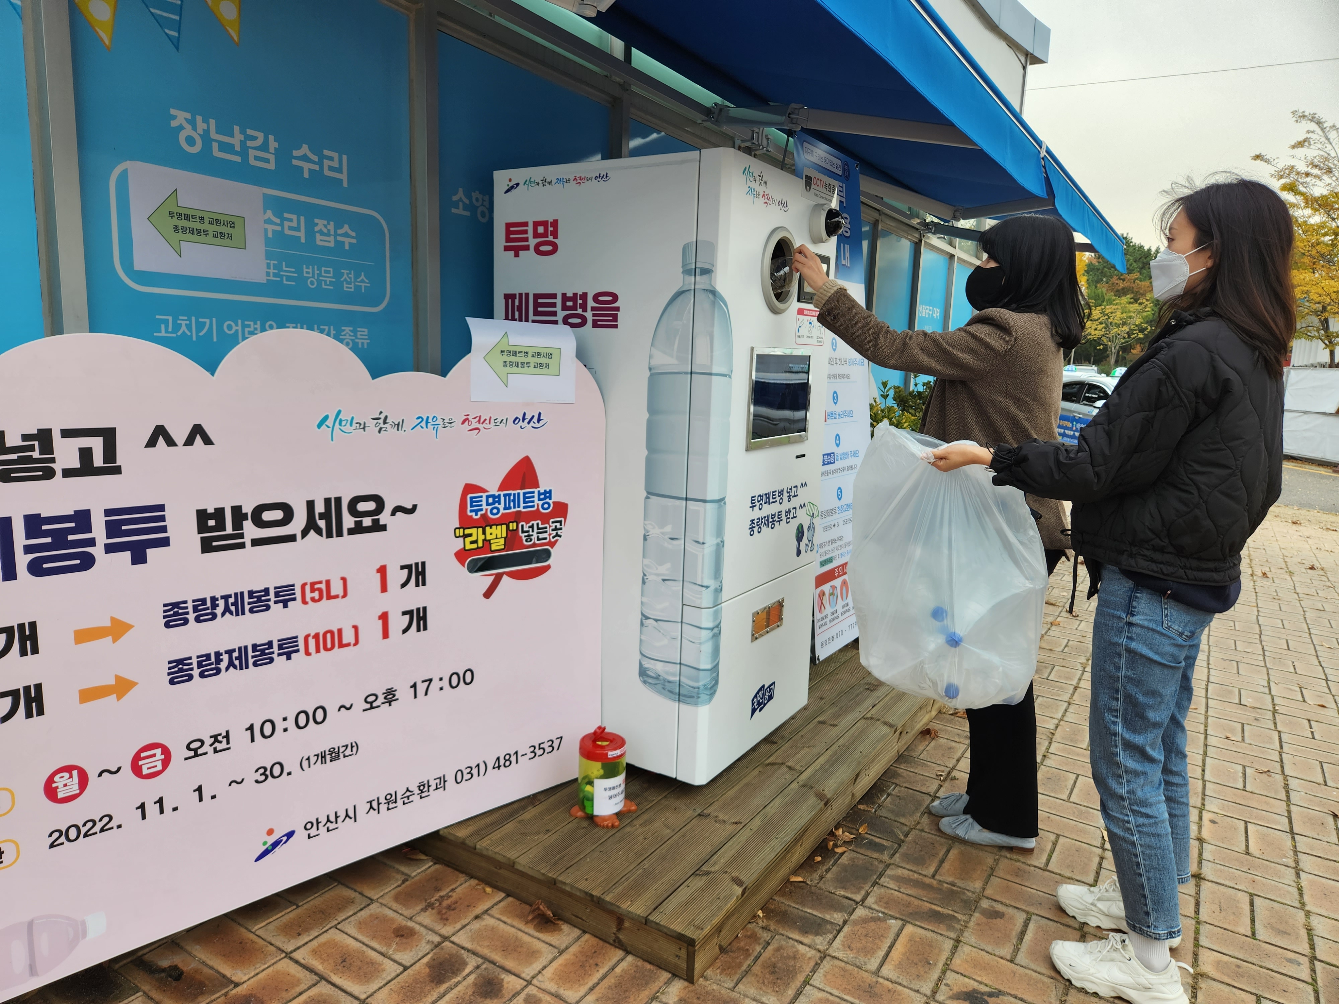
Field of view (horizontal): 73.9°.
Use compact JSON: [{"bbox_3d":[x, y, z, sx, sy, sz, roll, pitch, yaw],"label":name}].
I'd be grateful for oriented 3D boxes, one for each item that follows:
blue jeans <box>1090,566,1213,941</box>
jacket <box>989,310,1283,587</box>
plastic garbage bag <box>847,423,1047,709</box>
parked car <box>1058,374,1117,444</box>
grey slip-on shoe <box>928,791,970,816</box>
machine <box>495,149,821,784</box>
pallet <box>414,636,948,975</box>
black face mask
[{"bbox_3d":[1.004,0.456,1.866,0.263,0.860,0.374,10,12,41],"label":"blue jeans"},{"bbox_3d":[0.941,-0.126,1.810,0.506,0.526,0.526,10,12,39],"label":"jacket"},{"bbox_3d":[0.616,0.157,2.005,0.435,0.638,0.405,8,11,31],"label":"plastic garbage bag"},{"bbox_3d":[7.950,-1.490,15.700,1.850,1.470,4.800,2,9,1],"label":"parked car"},{"bbox_3d":[0.847,0.859,2.470,0.250,0.080,0.090,10,12,39],"label":"grey slip-on shoe"},{"bbox_3d":[-0.006,-0.129,2.796,0.776,1.658,0.753,8,11,31],"label":"machine"},{"bbox_3d":[0.096,0.751,2.916,1.109,0.094,1.959,8,11,31],"label":"pallet"},{"bbox_3d":[0.821,-0.548,2.292,0.118,0.130,0.135,7,11,28],"label":"black face mask"}]

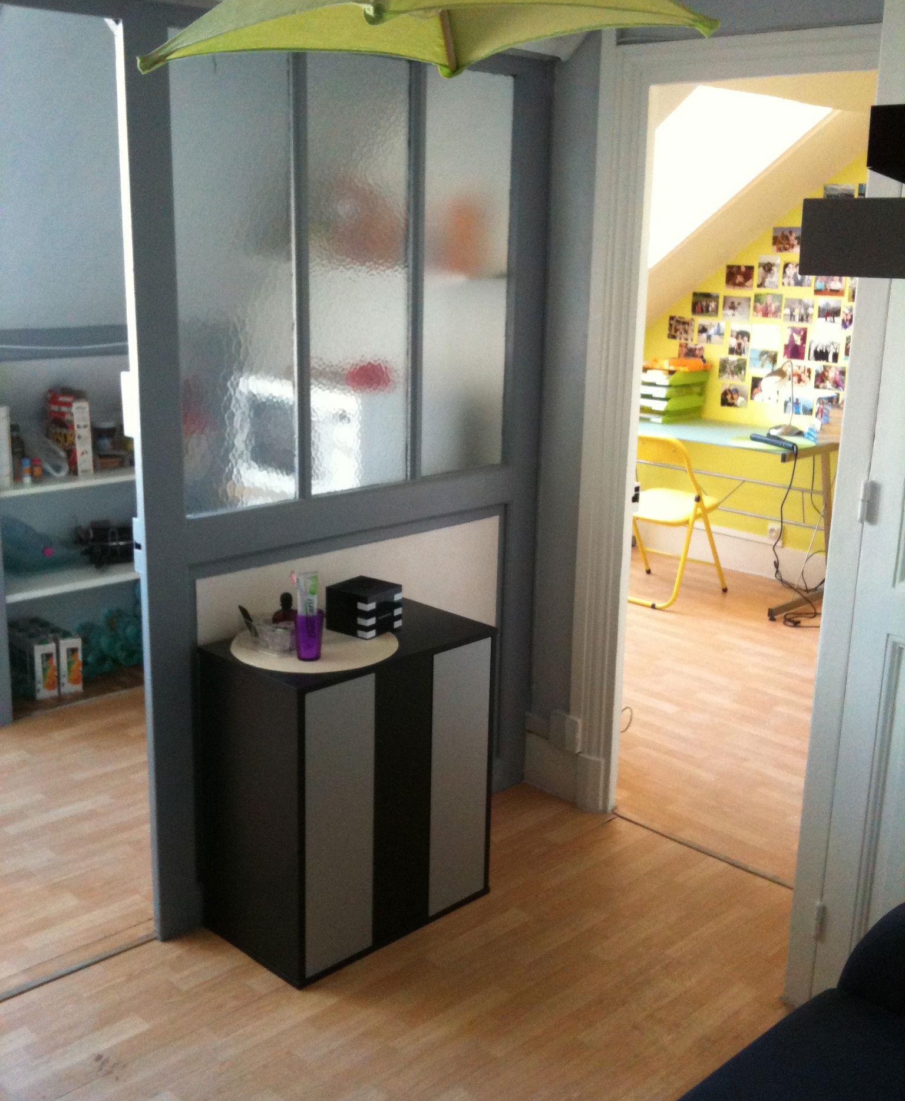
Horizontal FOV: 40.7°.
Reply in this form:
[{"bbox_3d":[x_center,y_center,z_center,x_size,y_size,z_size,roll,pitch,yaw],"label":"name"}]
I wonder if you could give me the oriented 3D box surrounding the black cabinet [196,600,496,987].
[{"bbox_3d":[-0.236,0.535,2.883,0.350,0.690,0.605,15,19,42],"label":"black cabinet"}]

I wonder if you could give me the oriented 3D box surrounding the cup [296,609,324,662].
[{"bbox_3d":[-0.309,0.185,2.647,0.062,0.100,0.062,1,14,0],"label":"cup"}]

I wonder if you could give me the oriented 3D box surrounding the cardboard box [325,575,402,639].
[{"bbox_3d":[-0.205,0.134,2.853,0.124,0.103,0.125,11,17,35],"label":"cardboard box"}]

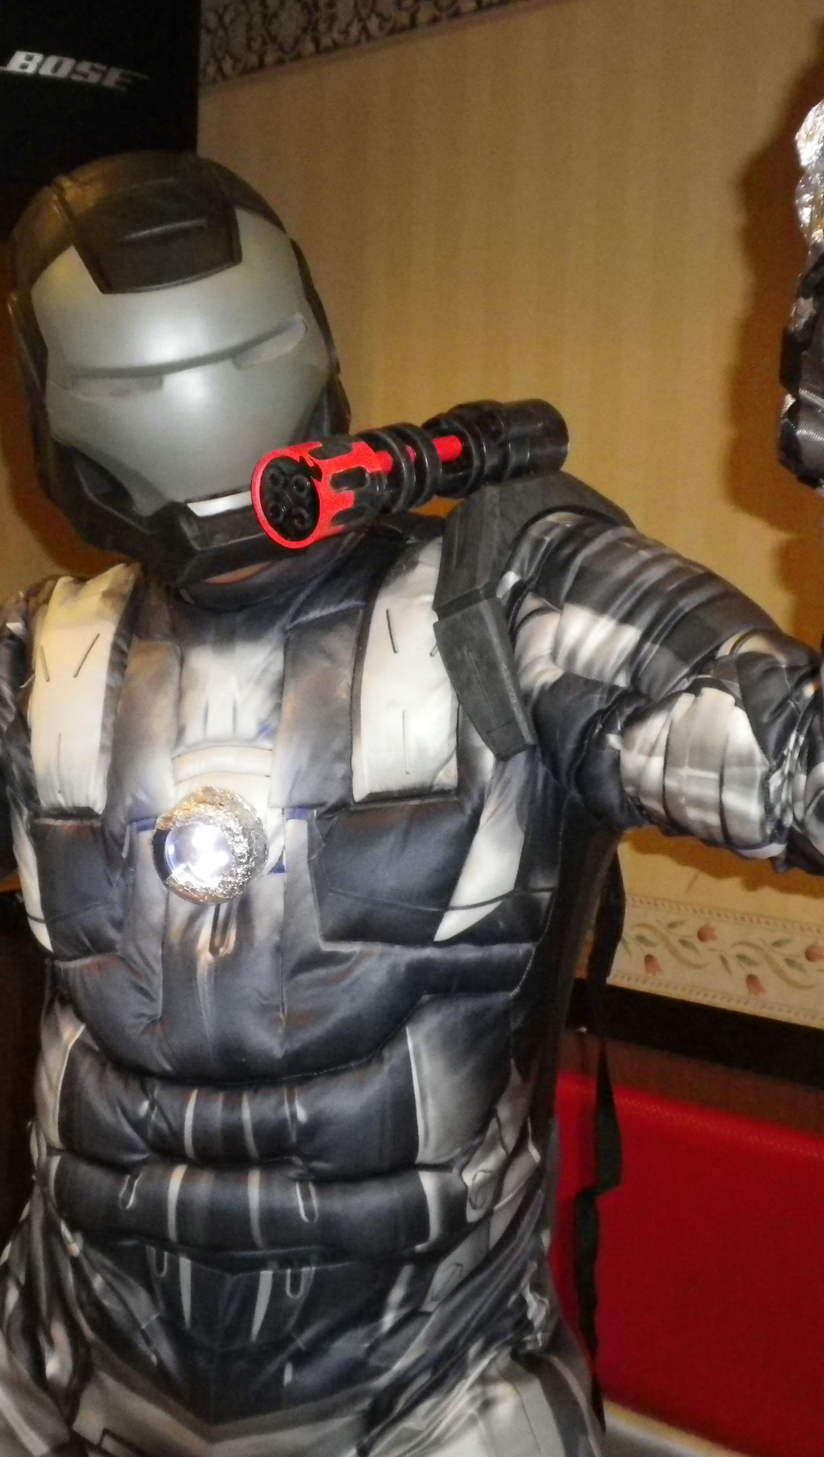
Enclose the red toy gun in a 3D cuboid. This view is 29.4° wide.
[{"bbox_3d":[0.008,-0.184,1.109,0.068,0.069,0.268,6,19,41],"label":"red toy gun"}]

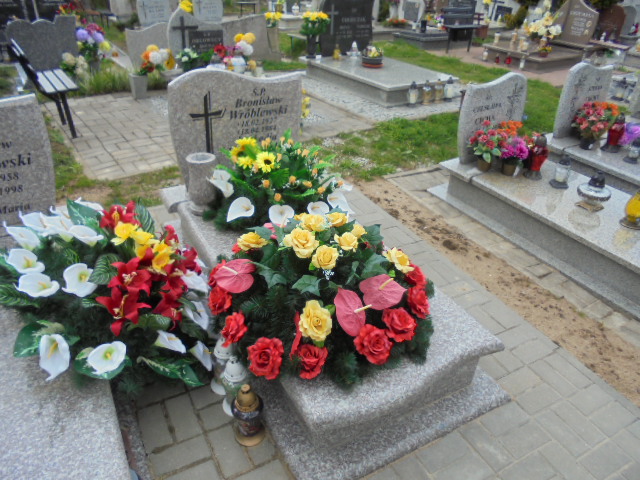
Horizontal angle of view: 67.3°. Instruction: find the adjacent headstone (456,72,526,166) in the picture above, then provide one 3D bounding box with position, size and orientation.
[{"bbox_3d":[1.285,-0.915,3.593,0.590,0.639,0.085,-14,34,-26],"label":"adjacent headstone"}]

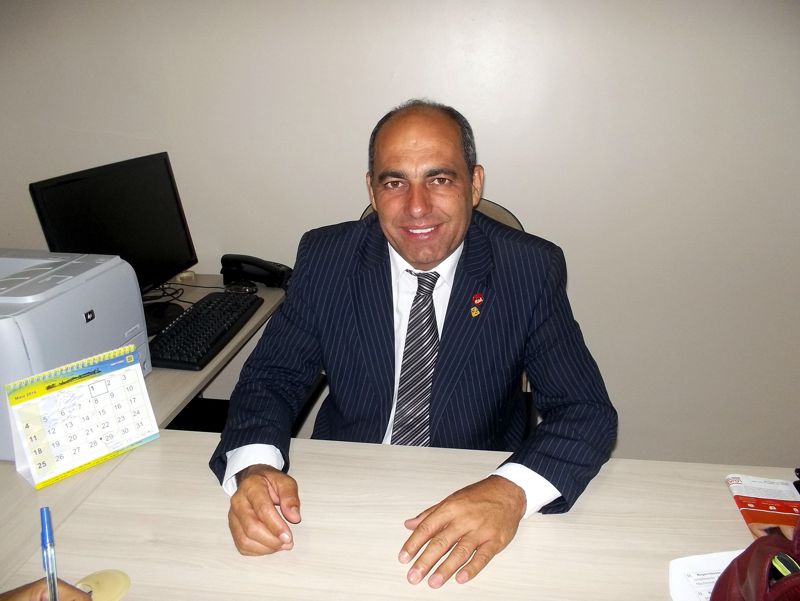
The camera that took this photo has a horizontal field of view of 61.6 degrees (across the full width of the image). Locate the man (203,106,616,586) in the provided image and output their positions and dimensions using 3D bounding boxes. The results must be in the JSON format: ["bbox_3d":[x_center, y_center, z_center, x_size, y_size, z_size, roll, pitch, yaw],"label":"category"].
[{"bbox_3d":[0.032,0.321,1.170,0.640,1.280,0.720,1,19,4],"label":"man"}]

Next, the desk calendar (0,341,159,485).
[{"bbox_3d":[-0.498,0.172,1.058,0.074,0.160,0.200,16,25,40],"label":"desk calendar"}]

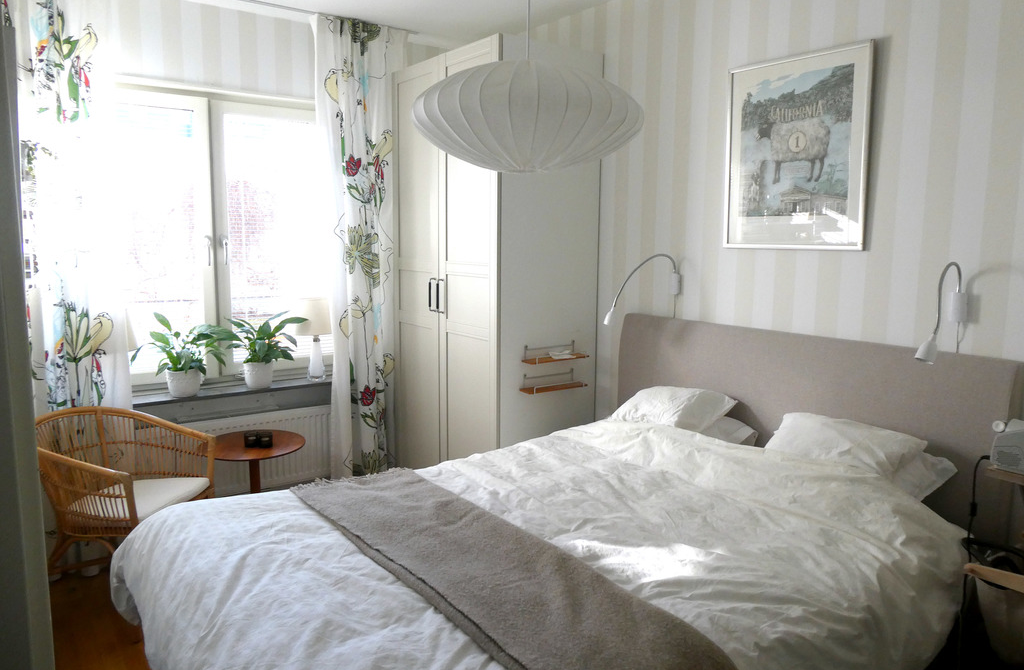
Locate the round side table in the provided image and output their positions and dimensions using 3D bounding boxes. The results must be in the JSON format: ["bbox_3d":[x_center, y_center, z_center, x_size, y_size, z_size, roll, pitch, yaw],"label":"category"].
[{"bbox_3d":[-1.175,0.779,3.283,0.455,0.560,0.455,0,8,0],"label":"round side table"}]

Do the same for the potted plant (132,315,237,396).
[{"bbox_3d":[-1.594,0.107,3.463,0.470,0.410,0.390,-5,10,-36],"label":"potted plant"}]

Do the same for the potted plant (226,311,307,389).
[{"bbox_3d":[-1.287,0.082,3.702,0.400,0.390,0.350,-5,10,-36],"label":"potted plant"}]

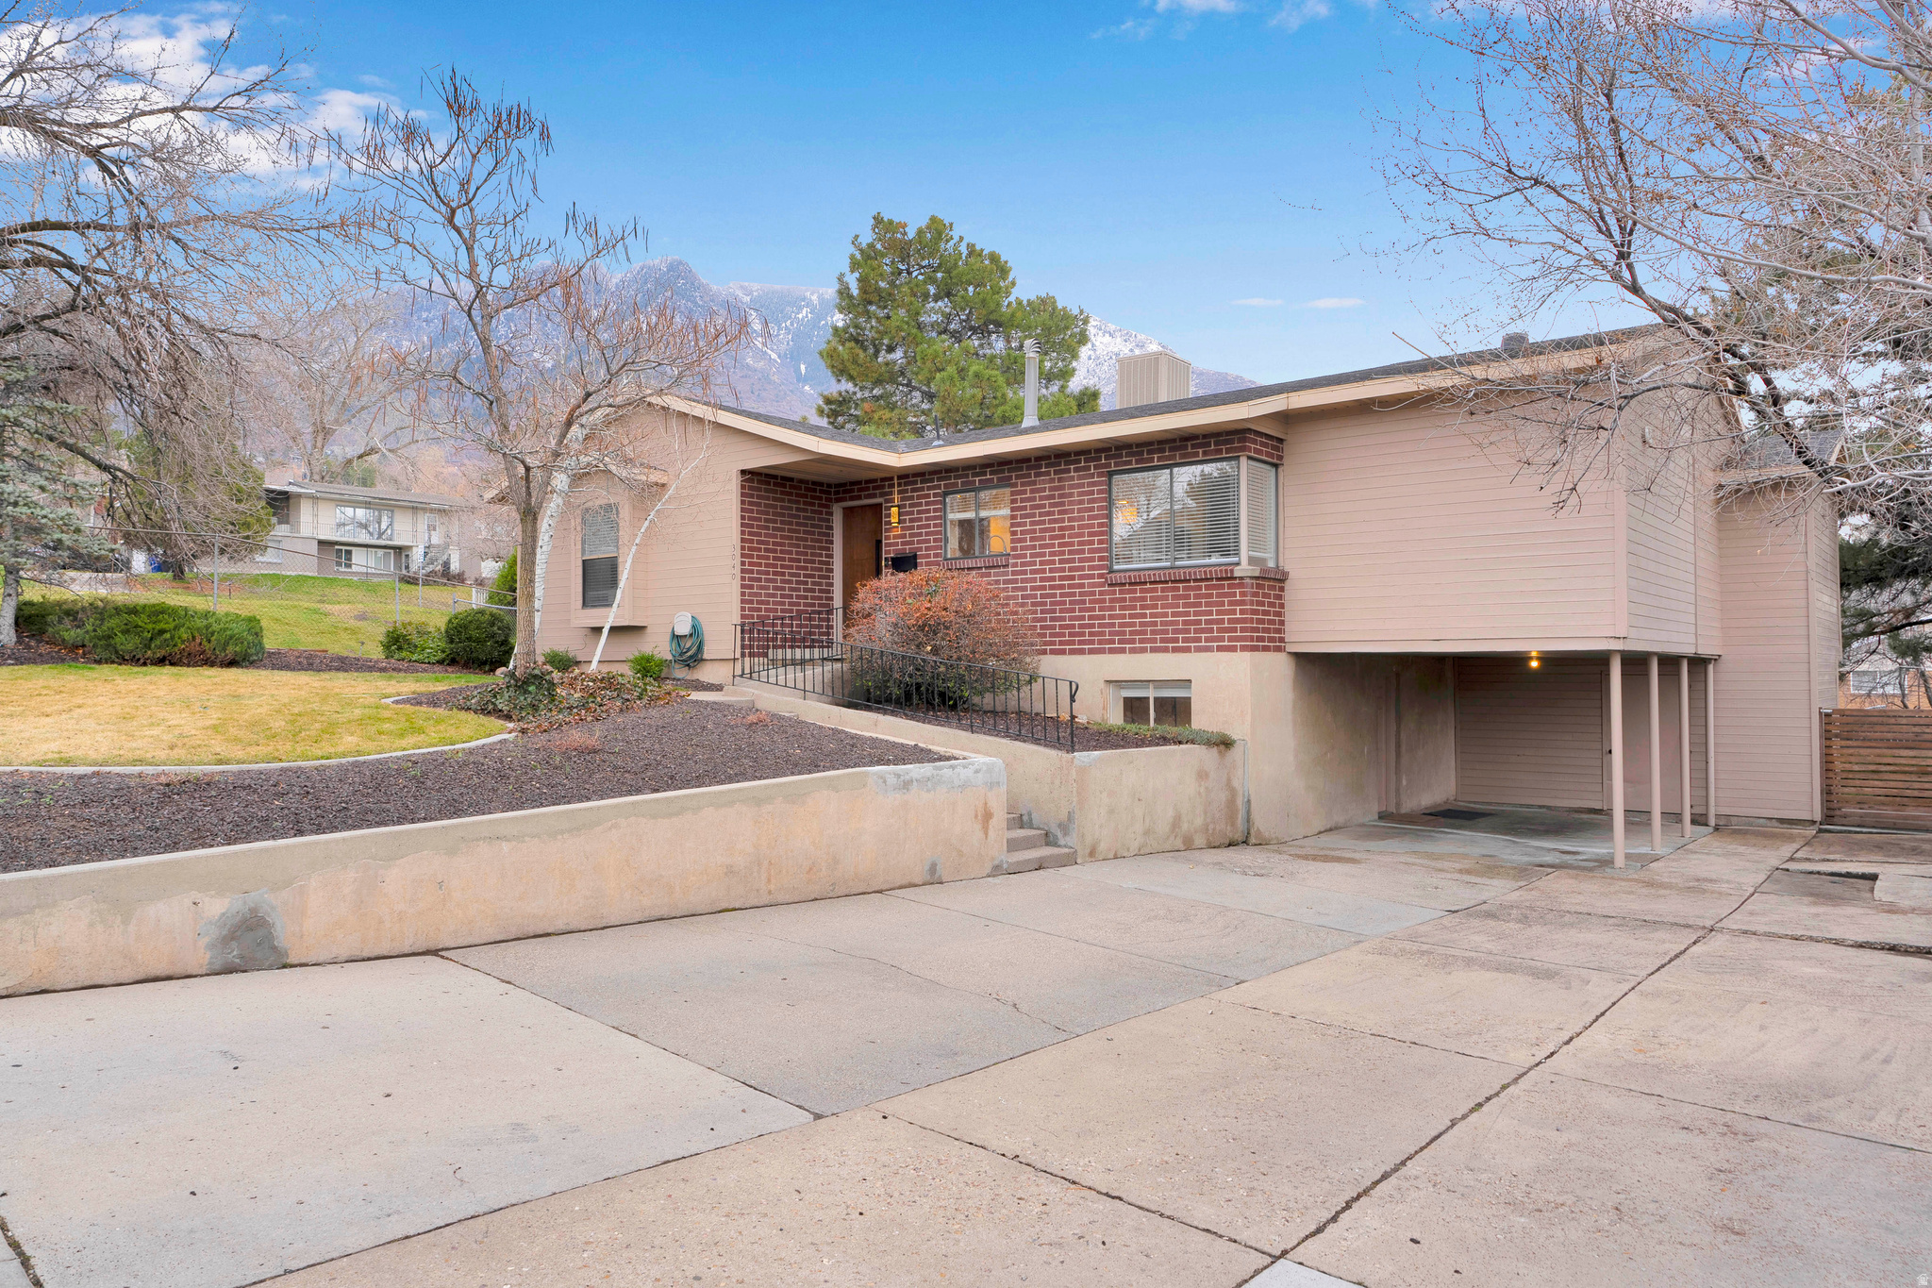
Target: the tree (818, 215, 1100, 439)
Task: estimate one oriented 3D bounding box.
[{"bbox_3d":[-0.200,-4.900,35.000,7.700,13.200,7.400,0,-1,0],"label":"tree"}]

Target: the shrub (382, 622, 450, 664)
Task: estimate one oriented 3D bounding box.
[{"bbox_3d":[-8.750,-0.020,20.600,1.120,0.680,1.050,0,-1,-22],"label":"shrub"}]

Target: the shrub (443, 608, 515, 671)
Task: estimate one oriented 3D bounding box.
[{"bbox_3d":[-7.700,-0.060,20.400,1.150,1.000,1.120,0,-1,-20],"label":"shrub"}]

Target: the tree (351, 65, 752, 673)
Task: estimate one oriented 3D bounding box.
[{"bbox_3d":[-5.900,-3.800,18.300,5.600,8.600,5.200,0,-1,-18],"label":"tree"}]

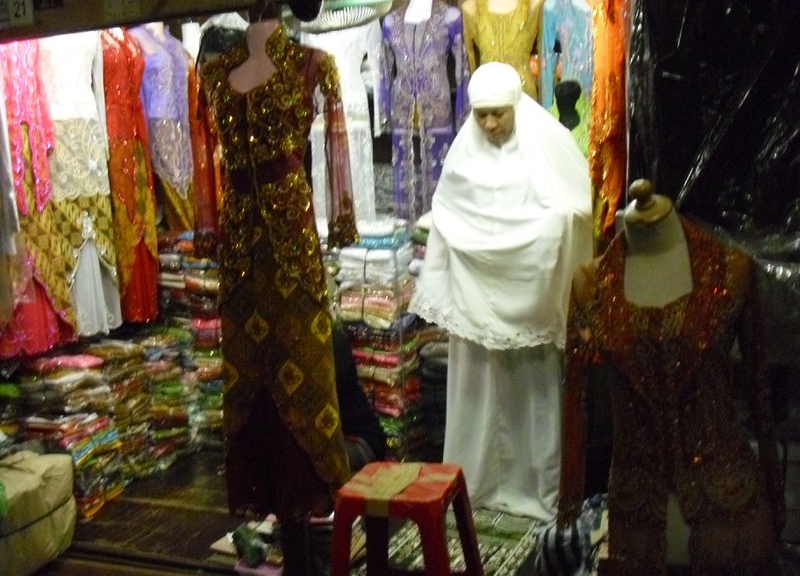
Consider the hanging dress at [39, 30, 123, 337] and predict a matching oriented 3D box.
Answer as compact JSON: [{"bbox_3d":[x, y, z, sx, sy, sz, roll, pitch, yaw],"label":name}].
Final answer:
[{"bbox_3d":[-1.383,-0.461,3.800,0.350,1.310,0.280,-4,6,-32],"label":"hanging dress"}]

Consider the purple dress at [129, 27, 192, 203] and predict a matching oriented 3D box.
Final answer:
[{"bbox_3d":[-1.159,-0.859,4.250,0.320,0.790,0.230,-4,6,-32],"label":"purple dress"}]

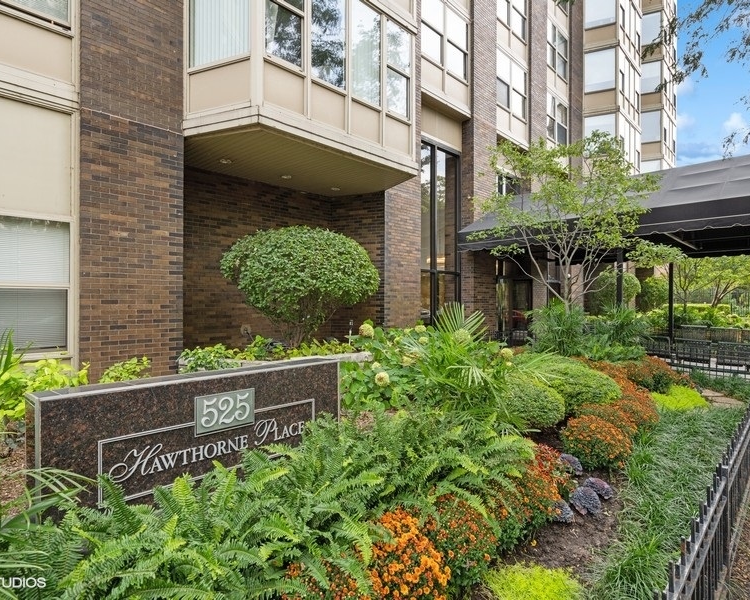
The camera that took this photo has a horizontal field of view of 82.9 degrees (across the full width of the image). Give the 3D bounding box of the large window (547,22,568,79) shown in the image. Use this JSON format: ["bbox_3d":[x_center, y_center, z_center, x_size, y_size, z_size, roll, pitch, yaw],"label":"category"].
[{"bbox_3d":[6.863,-9.367,16.000,2.050,1.720,0.150,0,0,-45],"label":"large window"}]

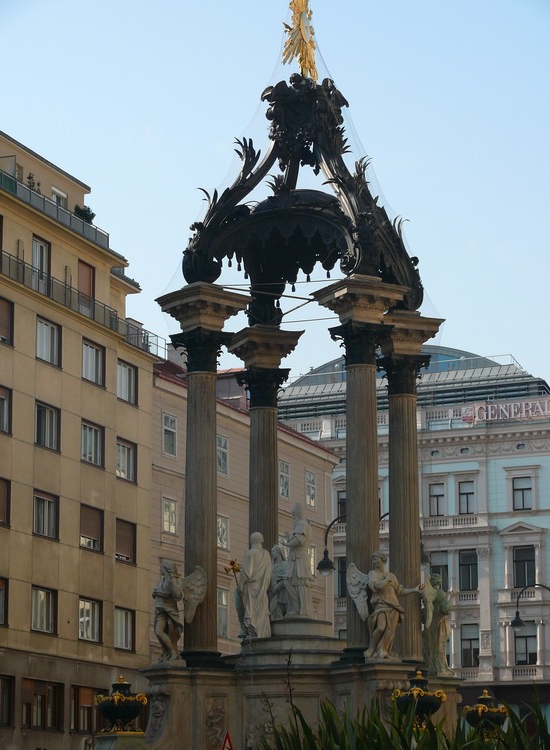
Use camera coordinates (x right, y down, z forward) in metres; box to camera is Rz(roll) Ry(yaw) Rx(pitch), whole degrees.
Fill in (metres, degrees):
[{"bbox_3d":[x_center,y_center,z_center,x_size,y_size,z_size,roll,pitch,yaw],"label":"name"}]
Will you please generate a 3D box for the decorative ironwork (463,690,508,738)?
[{"bbox_3d":[4.103,6.579,43.270,0.914,0.950,0.914,-4,-12,17],"label":"decorative ironwork"}]

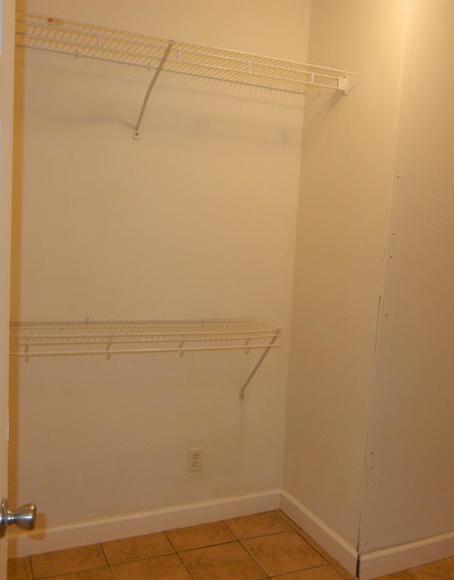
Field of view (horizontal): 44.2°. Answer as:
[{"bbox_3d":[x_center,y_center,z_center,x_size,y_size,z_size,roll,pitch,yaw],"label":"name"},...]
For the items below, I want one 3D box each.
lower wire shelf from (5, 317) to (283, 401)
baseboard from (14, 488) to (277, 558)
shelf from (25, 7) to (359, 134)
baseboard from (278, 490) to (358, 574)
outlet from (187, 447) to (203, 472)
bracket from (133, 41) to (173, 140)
[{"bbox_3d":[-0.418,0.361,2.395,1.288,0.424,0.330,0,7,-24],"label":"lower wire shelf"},{"bbox_3d":[-0.410,1.120,2.674,1.533,0.110,0.014,0,7,-24],"label":"baseboard"},{"bbox_3d":[-0.229,-0.791,2.282,1.533,0.321,0.410,0,7,-24],"label":"shelf"},{"bbox_3d":[0.436,1.160,2.709,0.014,0.110,0.637,0,7,-27],"label":"baseboard"},{"bbox_3d":[-0.160,0.835,2.751,0.074,0.116,0.008,0,7,-24],"label":"outlet"},{"bbox_3d":[-0.299,-0.787,2.245,0.022,0.323,0.420,0,7,-24],"label":"bracket"}]

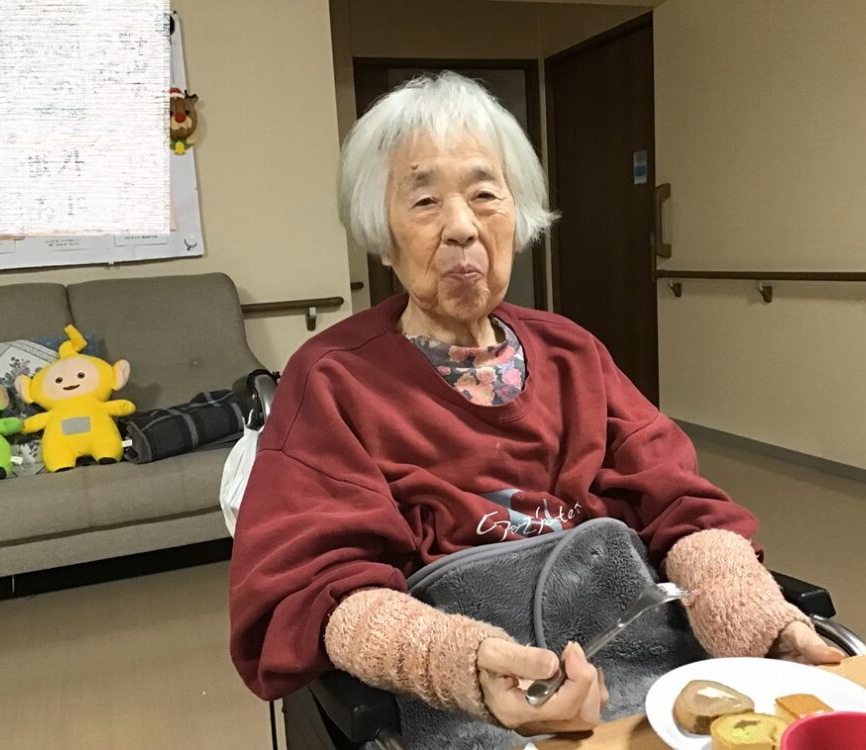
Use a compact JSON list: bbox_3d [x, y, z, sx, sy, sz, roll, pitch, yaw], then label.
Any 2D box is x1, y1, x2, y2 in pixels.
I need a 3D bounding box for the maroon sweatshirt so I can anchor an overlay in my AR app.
[{"bbox_3d":[0.066,0.117,0.998,0.590,0.450,0.360,-6,9,-20],"label":"maroon sweatshirt"}]

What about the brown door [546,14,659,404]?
[{"bbox_3d":[0.968,-0.836,5.143,0.080,2.100,1.120,-6,9,-20],"label":"brown door"}]

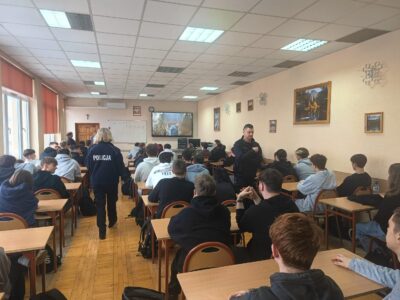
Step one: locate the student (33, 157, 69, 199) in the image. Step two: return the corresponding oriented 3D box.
[{"bbox_3d":[-2.182,0.746,3.954,0.540,1.280,0.750,-1,5,-14],"label":"student"}]

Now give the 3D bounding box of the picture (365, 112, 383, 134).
[{"bbox_3d":[2.715,-0.421,4.165,0.030,0.320,0.310,-2,5,-17],"label":"picture"}]

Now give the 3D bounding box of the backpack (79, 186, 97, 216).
[{"bbox_3d":[-2.119,0.992,5.077,0.270,0.500,0.340,-2,4,-17],"label":"backpack"}]

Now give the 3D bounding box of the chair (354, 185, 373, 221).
[{"bbox_3d":[2.271,0.935,4.040,0.420,0.840,0.500,-2,5,-17],"label":"chair"}]

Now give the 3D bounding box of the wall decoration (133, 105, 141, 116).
[{"bbox_3d":[-2.858,-1.766,12.110,0.340,0.440,0.030,-2,4,-17],"label":"wall decoration"}]

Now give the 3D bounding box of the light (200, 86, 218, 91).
[{"bbox_3d":[0.299,-2.135,9.177,0.600,0.070,0.600,-2,5,-17],"label":"light"}]

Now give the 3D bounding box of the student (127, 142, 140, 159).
[{"bbox_3d":[-1.972,0.428,8.136,0.500,1.260,0.720,-1,5,-12],"label":"student"}]

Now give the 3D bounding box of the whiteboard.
[{"bbox_3d":[-3.349,-0.818,12.306,1.720,1.060,0.040,-2,5,-17],"label":"whiteboard"}]

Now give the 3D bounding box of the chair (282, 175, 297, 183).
[{"bbox_3d":[1.552,0.873,5.048,0.410,0.840,0.480,-1,4,-17],"label":"chair"}]

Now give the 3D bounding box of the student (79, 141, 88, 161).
[{"bbox_3d":[-3.297,0.467,7.505,0.500,1.330,0.780,-1,4,-17],"label":"student"}]

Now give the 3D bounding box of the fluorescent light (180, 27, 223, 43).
[{"bbox_3d":[0.012,-1.707,3.949,0.590,0.060,0.590,-1,4,-17],"label":"fluorescent light"}]

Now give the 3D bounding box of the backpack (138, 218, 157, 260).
[{"bbox_3d":[-0.691,1.144,3.498,0.240,0.490,0.300,-1,4,-17],"label":"backpack"}]

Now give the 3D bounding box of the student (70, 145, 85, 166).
[{"bbox_3d":[-2.692,0.563,5.865,0.500,1.310,0.750,-1,4,-2],"label":"student"}]

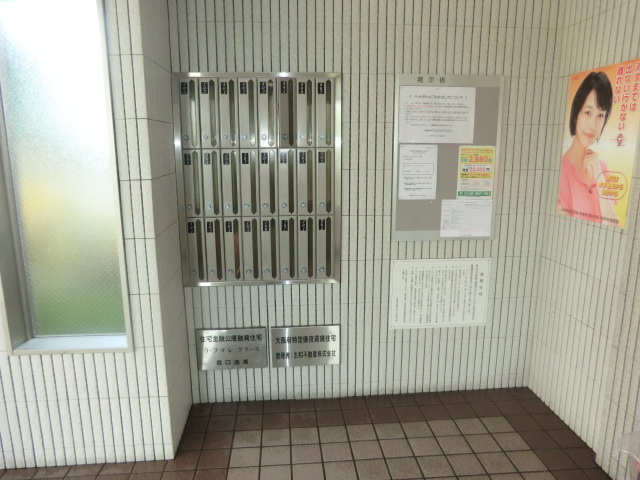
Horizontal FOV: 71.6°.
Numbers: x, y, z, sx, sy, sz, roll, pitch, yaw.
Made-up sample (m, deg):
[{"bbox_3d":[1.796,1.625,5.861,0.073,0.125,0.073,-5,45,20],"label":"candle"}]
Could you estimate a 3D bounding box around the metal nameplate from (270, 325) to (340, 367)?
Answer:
[{"bbox_3d":[-0.079,0.621,2.599,0.399,0.246,0.015,-1,10,-4],"label":"metal nameplate"}]

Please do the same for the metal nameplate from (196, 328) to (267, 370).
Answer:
[{"bbox_3d":[-0.505,0.628,2.566,0.397,0.247,0.015,-1,10,-4],"label":"metal nameplate"}]

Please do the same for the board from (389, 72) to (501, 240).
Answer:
[{"bbox_3d":[0.703,-0.442,2.472,0.606,0.903,0.025,-1,10,-4],"label":"board"}]

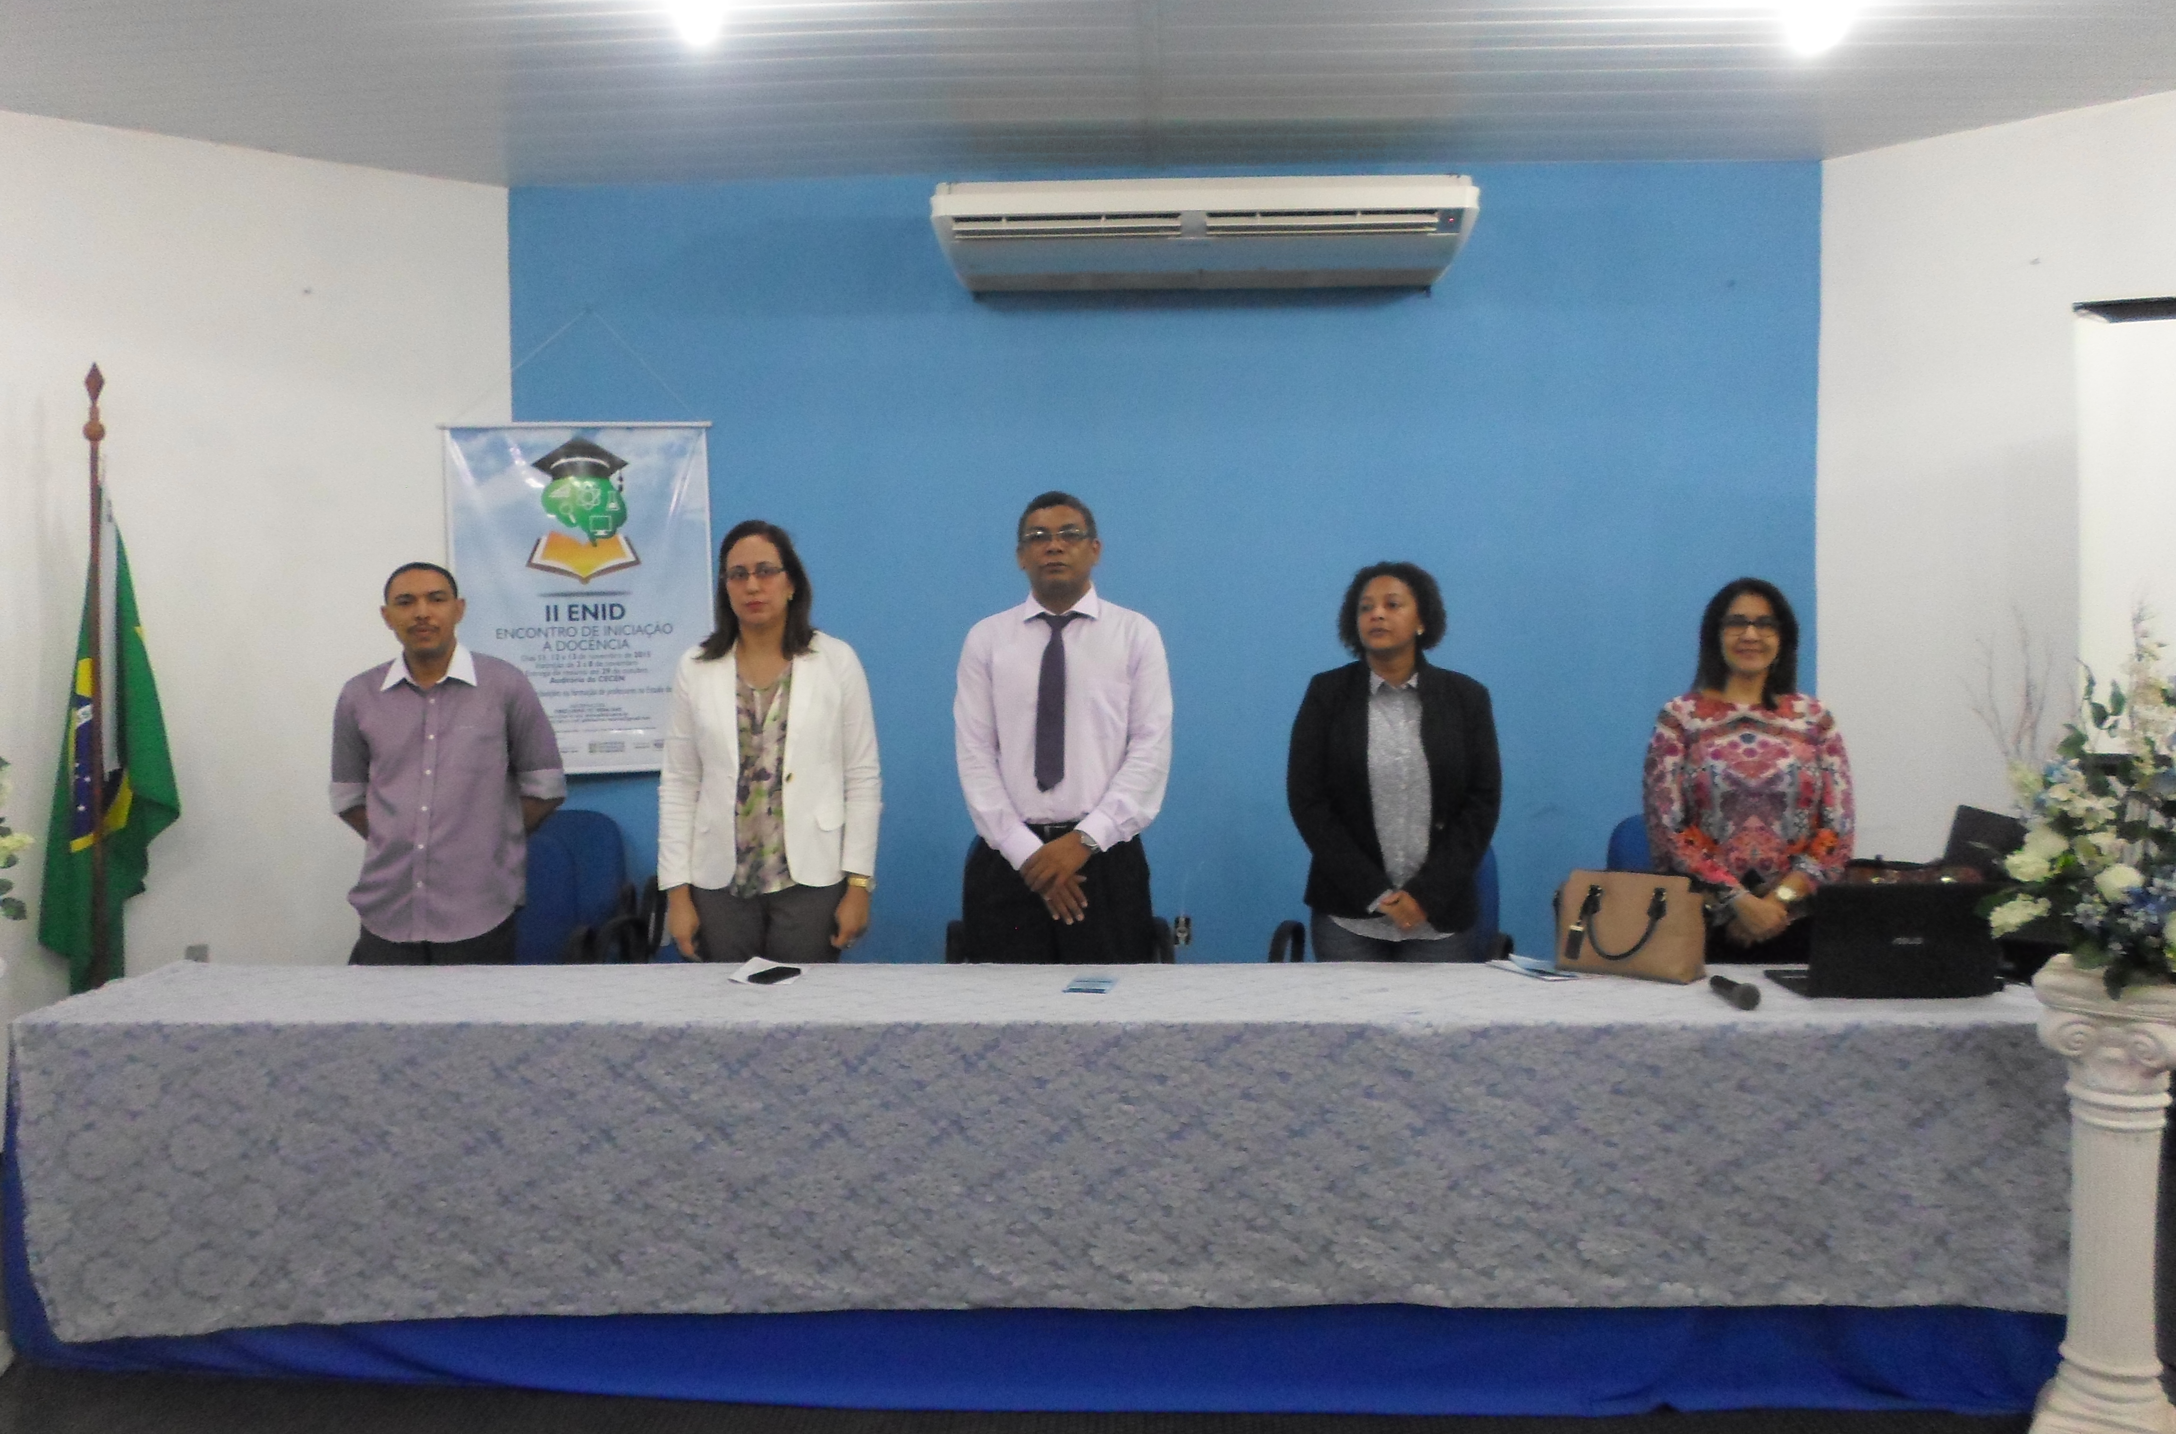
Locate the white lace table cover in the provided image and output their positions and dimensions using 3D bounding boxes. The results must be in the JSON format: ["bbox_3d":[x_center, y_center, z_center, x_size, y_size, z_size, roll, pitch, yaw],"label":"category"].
[{"bbox_3d":[-0.042,0.857,3.236,3.970,0.600,0.570,0,3,1],"label":"white lace table cover"}]

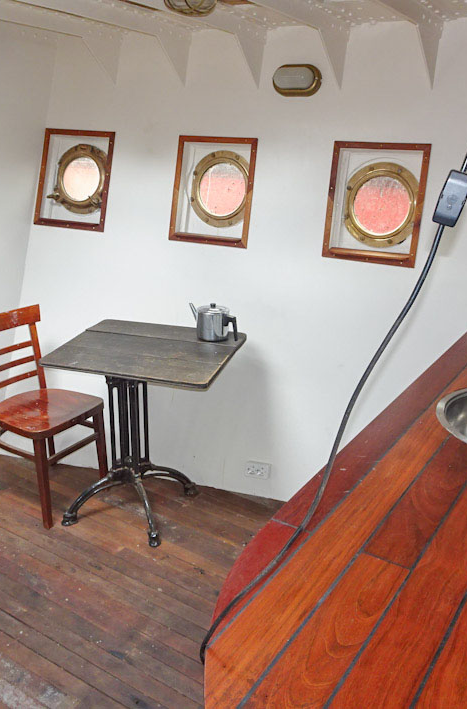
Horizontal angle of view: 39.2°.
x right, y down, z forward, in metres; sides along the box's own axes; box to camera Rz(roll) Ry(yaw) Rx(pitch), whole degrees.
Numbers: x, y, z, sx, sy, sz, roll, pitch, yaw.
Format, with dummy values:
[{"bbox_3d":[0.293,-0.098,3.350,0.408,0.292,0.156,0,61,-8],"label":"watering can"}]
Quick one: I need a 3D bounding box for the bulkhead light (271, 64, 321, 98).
[{"bbox_3d":[0.244,-1.055,2.530,0.195,0.105,0.080,10,7,21],"label":"bulkhead light"}]

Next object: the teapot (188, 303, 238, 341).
[{"bbox_3d":[-0.080,-0.135,2.646,0.235,0.147,0.132,16,26,34],"label":"teapot"}]

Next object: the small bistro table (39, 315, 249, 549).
[{"bbox_3d":[-0.333,0.319,2.687,0.645,0.740,0.550,7,22,14],"label":"small bistro table"}]

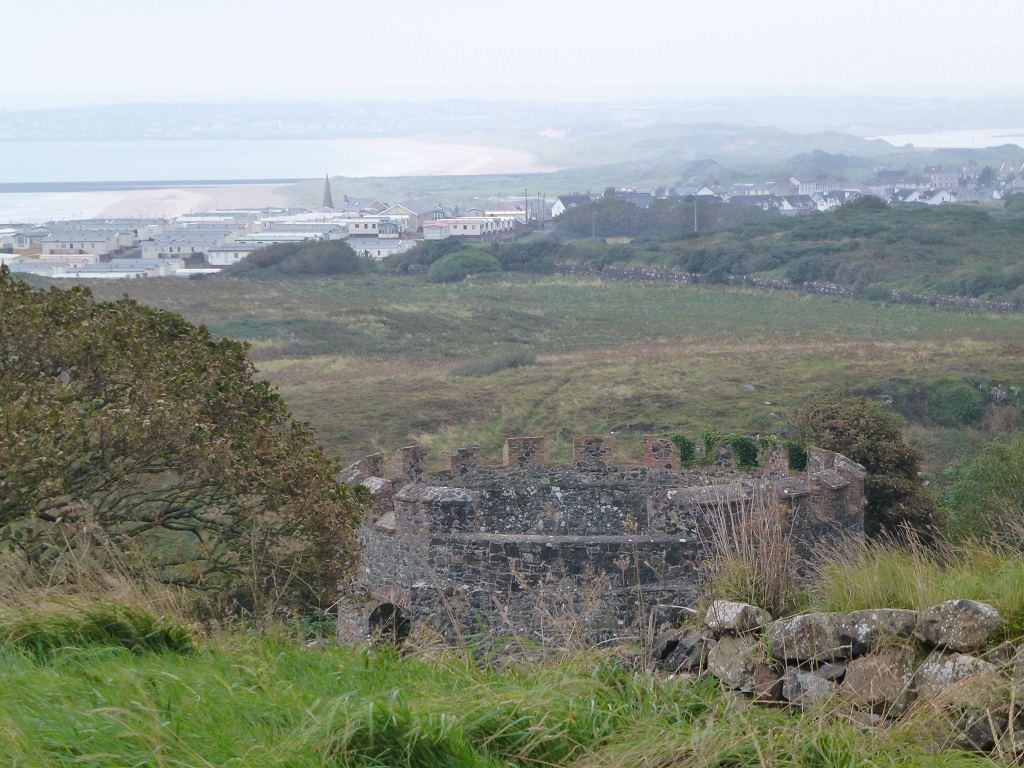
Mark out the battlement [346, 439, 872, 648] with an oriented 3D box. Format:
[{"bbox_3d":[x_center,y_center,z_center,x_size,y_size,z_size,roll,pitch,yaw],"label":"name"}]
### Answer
[{"bbox_3d":[1.768,3.287,60.270,10.239,3.500,10.239,0,5,0],"label":"battlement"}]

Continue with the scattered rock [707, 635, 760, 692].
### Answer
[{"bbox_3d":[1.022,1.290,14.200,0.249,0.260,0.212,0,5,0],"label":"scattered rock"}]

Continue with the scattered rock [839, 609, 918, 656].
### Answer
[{"bbox_3d":[1.477,1.001,12.396,0.322,0.188,0.240,0,5,0],"label":"scattered rock"}]

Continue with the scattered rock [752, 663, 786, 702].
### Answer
[{"bbox_3d":[1.188,1.378,14.200,0.157,0.179,0.157,0,5,0],"label":"scattered rock"}]

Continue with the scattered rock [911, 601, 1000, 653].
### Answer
[{"bbox_3d":[1.998,1.088,13.800,0.386,0.226,0.289,0,5,0],"label":"scattered rock"}]

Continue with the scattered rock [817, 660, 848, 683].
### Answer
[{"bbox_3d":[1.296,1.163,12.444,0.129,0.087,0.110,0,5,0],"label":"scattered rock"}]

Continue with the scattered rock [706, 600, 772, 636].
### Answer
[{"bbox_3d":[0.938,0.967,12.681,0.272,0.144,0.203,0,5,0],"label":"scattered rock"}]

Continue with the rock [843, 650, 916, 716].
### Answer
[{"bbox_3d":[1.451,1.179,12.149,0.292,0.261,0.246,0,5,0],"label":"rock"}]

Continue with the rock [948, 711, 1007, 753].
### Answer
[{"bbox_3d":[1.801,1.342,11.878,0.232,0.158,0.196,0,5,0],"label":"rock"}]

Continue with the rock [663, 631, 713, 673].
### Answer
[{"bbox_3d":[0.723,1.102,12.674,0.206,0.169,0.184,0,5,0],"label":"rock"}]

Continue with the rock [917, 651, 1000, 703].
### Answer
[{"bbox_3d":[1.984,1.302,13.700,0.383,0.236,0.287,0,5,0],"label":"rock"}]

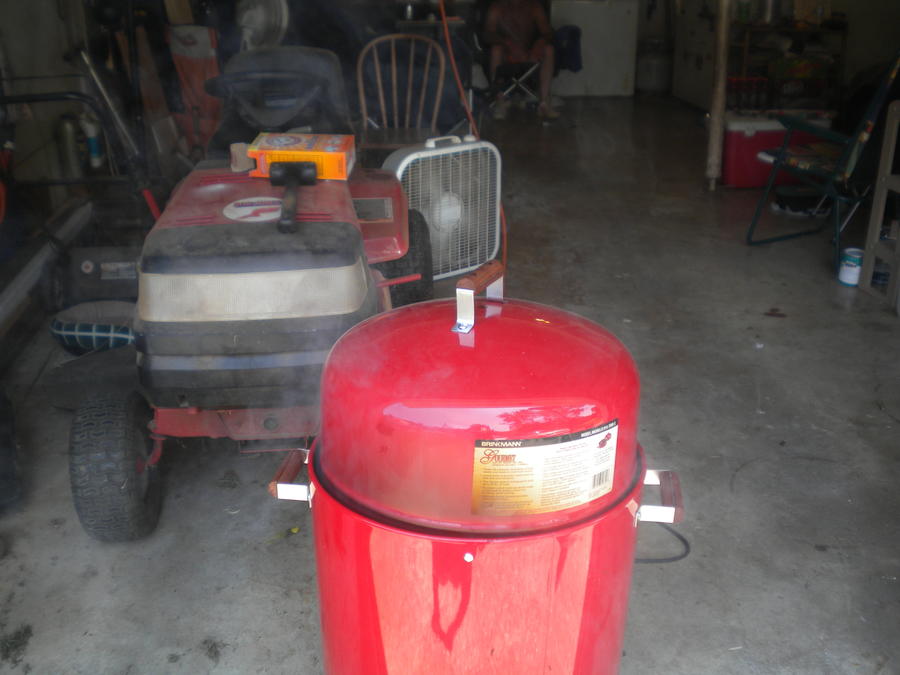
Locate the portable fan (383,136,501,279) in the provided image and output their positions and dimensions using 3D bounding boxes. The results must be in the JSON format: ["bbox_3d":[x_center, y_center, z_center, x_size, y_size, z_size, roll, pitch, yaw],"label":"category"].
[{"bbox_3d":[-0.029,-0.526,3.671,0.522,0.570,0.115,-17,27,-35],"label":"portable fan"}]

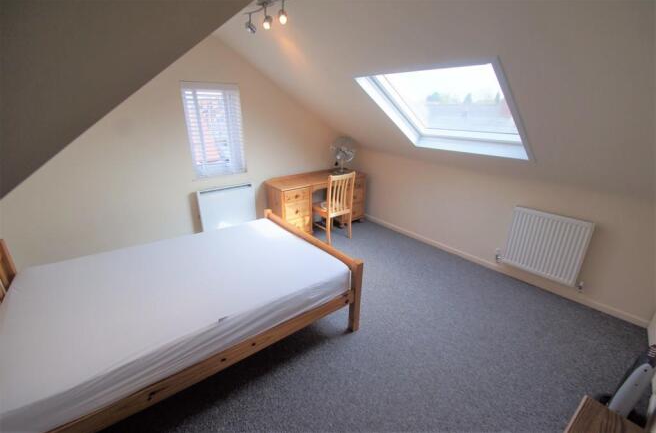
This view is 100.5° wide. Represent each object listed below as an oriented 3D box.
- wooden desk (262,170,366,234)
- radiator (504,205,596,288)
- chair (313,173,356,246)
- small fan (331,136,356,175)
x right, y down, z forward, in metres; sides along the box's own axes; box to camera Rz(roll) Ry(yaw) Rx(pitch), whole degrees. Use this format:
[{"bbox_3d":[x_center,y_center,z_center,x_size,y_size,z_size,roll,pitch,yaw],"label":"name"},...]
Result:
[{"bbox_3d":[-0.190,-0.193,4.082,1.454,0.760,0.634,-15,26,-36],"label":"wooden desk"},{"bbox_3d":[2.067,0.258,2.593,0.090,0.600,0.584,-15,26,-36],"label":"radiator"},{"bbox_3d":[0.052,-0.146,3.704,0.412,0.940,0.458,-15,26,-36],"label":"chair"},{"bbox_3d":[0.221,-0.970,4.337,0.380,0.518,0.260,6,21,15],"label":"small fan"}]

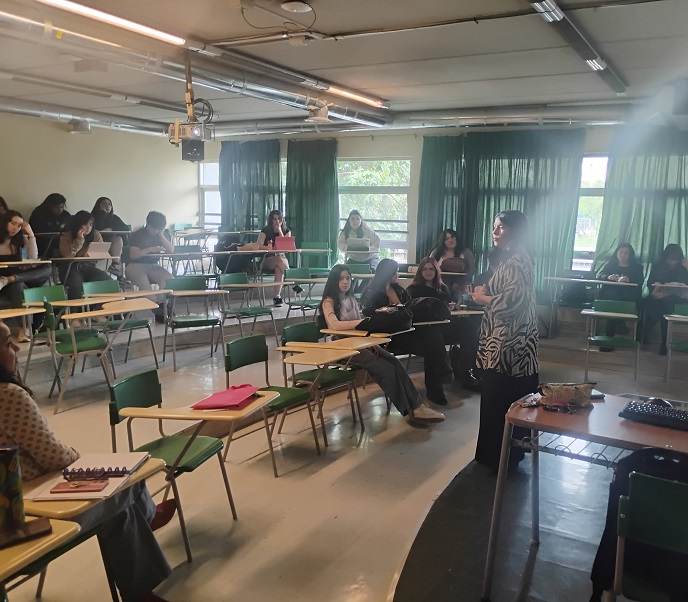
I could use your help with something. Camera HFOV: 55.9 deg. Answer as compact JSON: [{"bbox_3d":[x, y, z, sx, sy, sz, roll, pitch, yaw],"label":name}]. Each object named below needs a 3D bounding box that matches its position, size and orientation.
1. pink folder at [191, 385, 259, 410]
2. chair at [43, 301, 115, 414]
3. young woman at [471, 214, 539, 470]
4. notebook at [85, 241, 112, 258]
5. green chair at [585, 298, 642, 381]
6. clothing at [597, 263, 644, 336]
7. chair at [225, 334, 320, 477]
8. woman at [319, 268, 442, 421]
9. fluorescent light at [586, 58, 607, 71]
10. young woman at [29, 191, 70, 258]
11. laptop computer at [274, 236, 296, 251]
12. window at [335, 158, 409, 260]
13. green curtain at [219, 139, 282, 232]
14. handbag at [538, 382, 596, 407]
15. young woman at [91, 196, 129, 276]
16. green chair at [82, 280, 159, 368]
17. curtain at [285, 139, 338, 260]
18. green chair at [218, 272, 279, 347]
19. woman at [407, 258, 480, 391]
[{"bbox_3d":[-0.596,0.505,3.429,0.240,0.035,0.360,4,9,13],"label":"pink folder"},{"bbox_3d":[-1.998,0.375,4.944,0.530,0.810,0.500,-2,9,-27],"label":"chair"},{"bbox_3d":[0.961,0.252,3.953,0.400,1.580,0.480,0,8,-7],"label":"young woman"},{"bbox_3d":[-2.824,-0.599,7.484,0.270,0.185,0.180,-3,10,-30],"label":"notebook"},{"bbox_3d":[2.854,0.427,6.842,0.480,0.810,0.540,4,9,19],"label":"green chair"},{"bbox_3d":[3.061,-0.004,7.214,0.500,0.860,0.600,4,9,22],"label":"clothing"},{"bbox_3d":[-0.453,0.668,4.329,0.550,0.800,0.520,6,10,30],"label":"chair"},{"bbox_3d":[0.250,0.347,5.291,0.980,1.250,0.520,6,9,31],"label":"woman"},{"bbox_3d":[2.113,-1.982,5.399,0.120,0.070,0.400,6,10,30],"label":"fluorescent light"},{"bbox_3d":[-3.945,-0.829,8.738,0.560,1.250,0.720,-7,12,-44],"label":"young woman"},{"bbox_3d":[-0.856,-0.845,9.482,0.290,0.185,0.180,-1,9,-14],"label":"laptop computer"},{"bbox_3d":[0.428,-1.329,9.639,1.250,1.510,0.100,7,10,31],"label":"window"},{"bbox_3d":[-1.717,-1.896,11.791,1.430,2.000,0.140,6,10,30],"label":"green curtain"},{"bbox_3d":[0.918,0.388,2.670,0.225,0.100,0.090,1,8,-5],"label":"handbag"},{"bbox_3d":[-3.336,-0.832,9.233,0.750,1.250,0.500,8,11,41],"label":"young woman"},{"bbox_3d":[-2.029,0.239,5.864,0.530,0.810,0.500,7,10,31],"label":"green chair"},{"bbox_3d":[-0.501,-1.480,10.053,0.950,2.010,0.150,7,10,31],"label":"curtain"},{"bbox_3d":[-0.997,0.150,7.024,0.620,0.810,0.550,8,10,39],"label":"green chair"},{"bbox_3d":[0.961,0.197,6.320,0.550,1.230,0.750,-5,11,-38],"label":"woman"}]

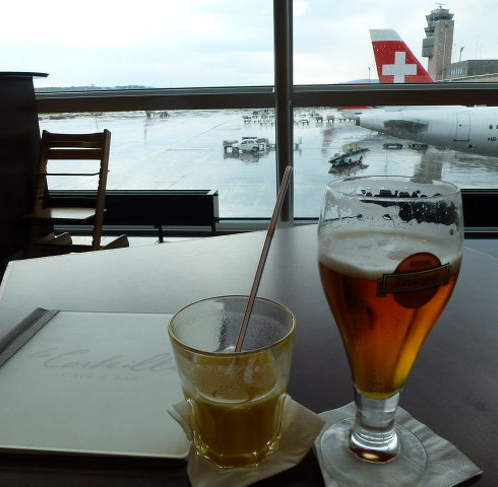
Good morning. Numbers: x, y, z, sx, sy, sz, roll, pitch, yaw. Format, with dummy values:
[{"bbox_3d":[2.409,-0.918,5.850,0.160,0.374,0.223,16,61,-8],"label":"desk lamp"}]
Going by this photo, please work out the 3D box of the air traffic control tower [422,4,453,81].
[{"bbox_3d":[71.888,-70.288,173.267,10.200,36.400,9.600,-4,18,-6],"label":"air traffic control tower"}]

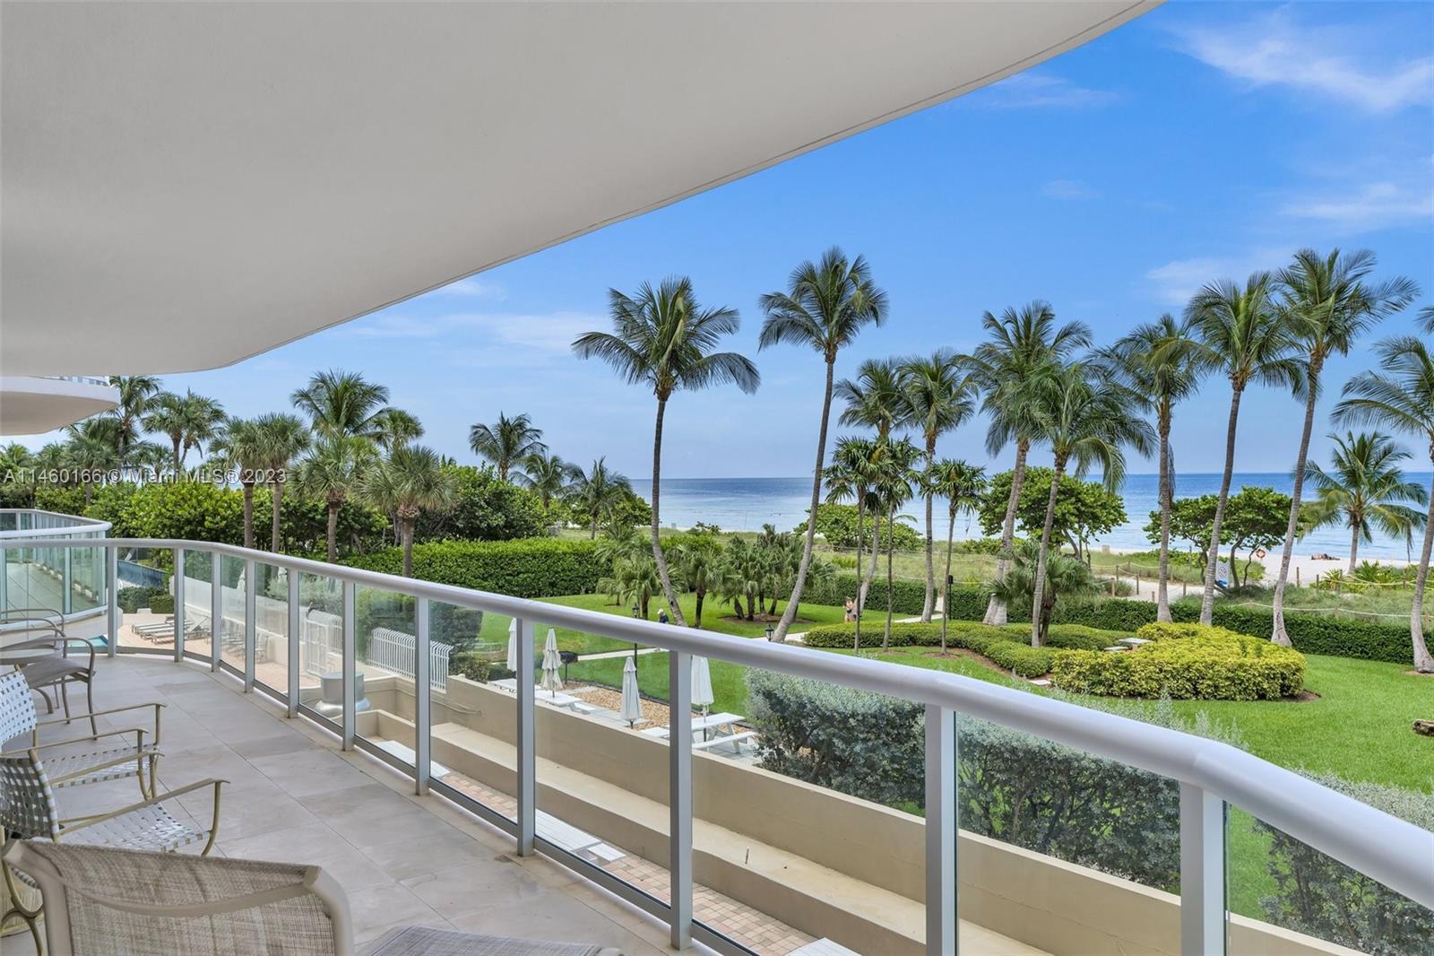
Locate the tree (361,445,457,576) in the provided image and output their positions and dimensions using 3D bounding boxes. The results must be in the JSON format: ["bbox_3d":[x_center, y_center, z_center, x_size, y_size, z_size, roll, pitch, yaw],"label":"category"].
[{"bbox_3d":[-13.512,2.953,42.000,4.230,8.860,4.020,-1,0,0],"label":"tree"}]

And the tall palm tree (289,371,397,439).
[{"bbox_3d":[-25.022,-0.075,64.000,6.400,14.406,6.400,0,0,-21],"label":"tall palm tree"}]

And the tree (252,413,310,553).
[{"bbox_3d":[-25.563,1.837,56.000,3.410,11.290,3.240,-1,0,0],"label":"tree"}]

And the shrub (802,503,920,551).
[{"bbox_3d":[11.800,3.980,78.000,9.600,3.930,7.000,0,0,0],"label":"shrub"}]

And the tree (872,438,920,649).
[{"bbox_3d":[7.240,2.647,38.600,2.050,8.553,2.100,0,0,11],"label":"tree"}]

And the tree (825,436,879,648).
[{"bbox_3d":[5.570,2.727,39.443,2.220,8.970,2.110,-1,0,0],"label":"tree"}]

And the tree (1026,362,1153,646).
[{"bbox_3d":[14.880,1.274,38.128,5.050,11.750,4.800,-1,0,0],"label":"tree"}]

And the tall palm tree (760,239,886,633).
[{"bbox_3d":[4.487,-1.389,40.500,5.600,16.689,5.800,0,0,6],"label":"tall palm tree"}]

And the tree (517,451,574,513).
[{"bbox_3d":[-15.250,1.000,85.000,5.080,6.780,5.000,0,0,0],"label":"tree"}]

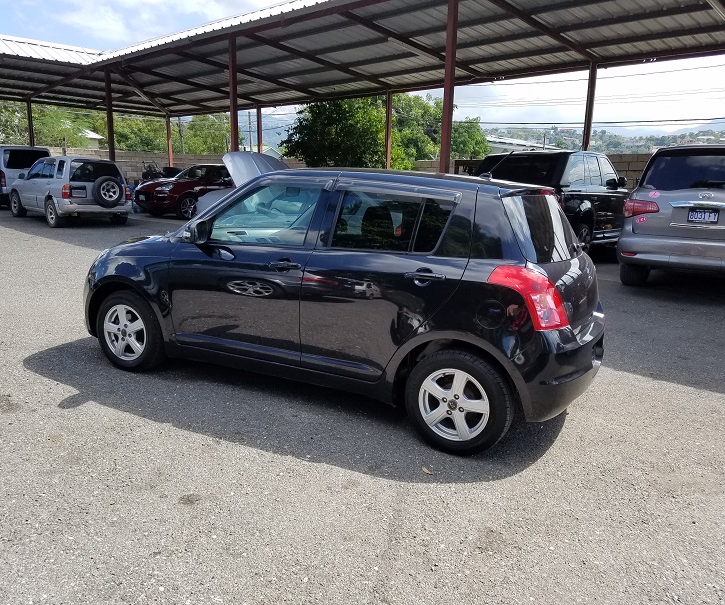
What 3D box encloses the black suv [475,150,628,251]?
[{"bbox_3d":[3.797,-1.947,11.696,1.960,1.830,4.850,10,15,36],"label":"black suv"}]

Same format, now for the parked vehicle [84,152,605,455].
[{"bbox_3d":[-0.289,-0.213,4.275,3.710,1.500,1.690,8,13,28],"label":"parked vehicle"}]

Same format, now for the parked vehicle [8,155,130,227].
[{"bbox_3d":[-7.493,-2.874,15.382,4.150,1.730,1.750,13,16,42],"label":"parked vehicle"}]

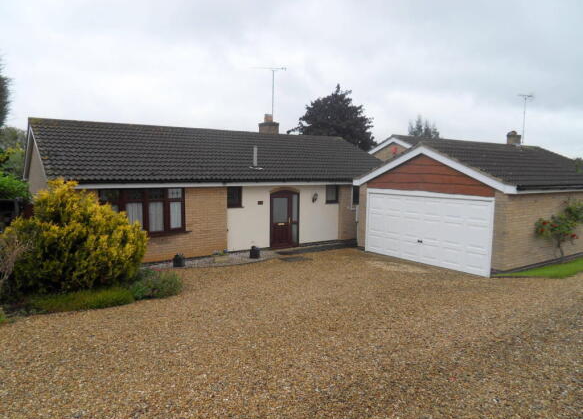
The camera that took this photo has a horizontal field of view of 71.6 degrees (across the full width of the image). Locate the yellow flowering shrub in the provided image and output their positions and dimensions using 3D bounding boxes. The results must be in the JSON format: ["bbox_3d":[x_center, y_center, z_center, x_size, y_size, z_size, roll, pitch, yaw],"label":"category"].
[{"bbox_3d":[-4.569,0.508,8.750,2.650,2.400,2.500,-4,7,-36],"label":"yellow flowering shrub"}]

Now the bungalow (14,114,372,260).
[{"bbox_3d":[-3.027,-1.264,17.888,14.200,4.500,9.500,-4,7,-36],"label":"bungalow"}]

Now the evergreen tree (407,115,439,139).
[{"bbox_3d":[15.679,-6.286,48.000,4.200,10.500,4.200,-4,7,-36],"label":"evergreen tree"}]

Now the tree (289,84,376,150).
[{"bbox_3d":[3.095,-4.732,30.500,6.600,9.700,6.400,-4,7,-36],"label":"tree"}]

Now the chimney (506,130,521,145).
[{"bbox_3d":[13.490,-4.416,24.500,0.600,0.950,0.650,-4,7,-36],"label":"chimney"}]

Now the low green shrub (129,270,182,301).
[{"bbox_3d":[-2.709,1.419,8.050,1.000,0.480,0.800,-4,7,-36],"label":"low green shrub"}]

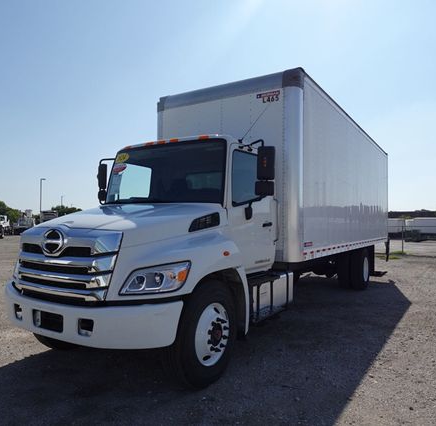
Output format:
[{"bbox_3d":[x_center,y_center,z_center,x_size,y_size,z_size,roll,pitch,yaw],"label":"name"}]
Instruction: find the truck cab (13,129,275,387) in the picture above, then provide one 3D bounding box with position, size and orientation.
[{"bbox_3d":[-0.711,0.307,4.248,2.450,2.600,2.750,-1,-2,34],"label":"truck cab"}]

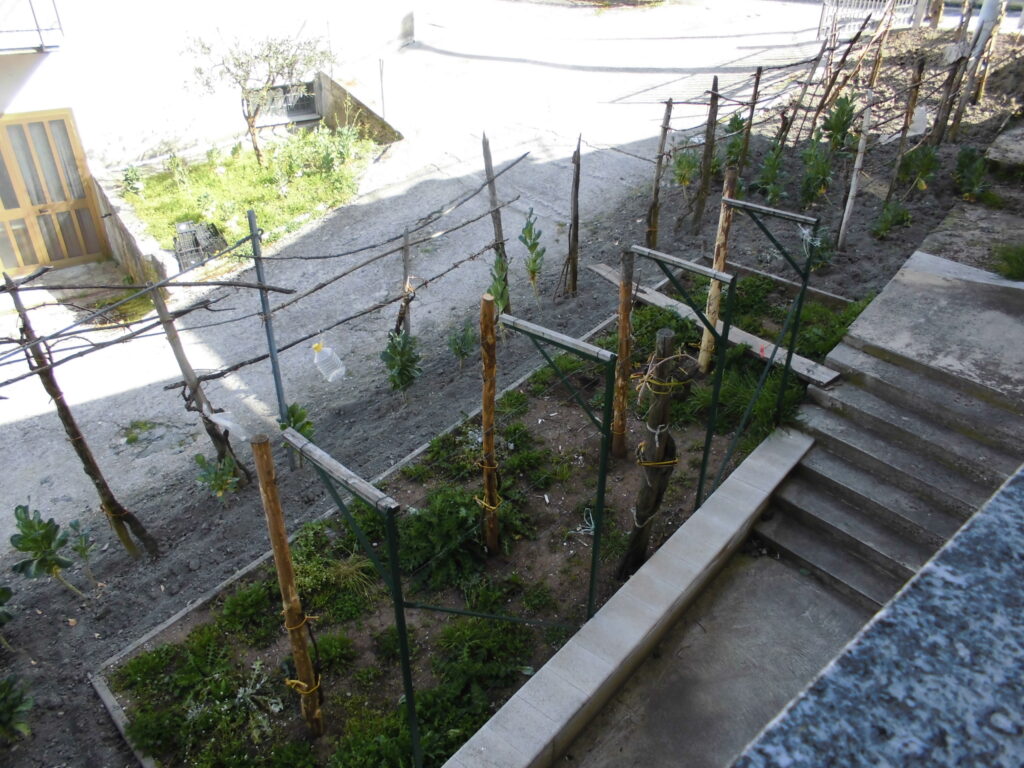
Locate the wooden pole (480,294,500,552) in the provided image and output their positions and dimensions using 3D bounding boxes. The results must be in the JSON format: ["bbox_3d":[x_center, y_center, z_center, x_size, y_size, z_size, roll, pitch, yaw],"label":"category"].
[{"bbox_3d":[-0.139,0.356,5.040,0.080,2.063,0.080,-1,34,-2],"label":"wooden pole"}]

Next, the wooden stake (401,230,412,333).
[{"bbox_3d":[-0.923,-0.611,6.832,0.070,1.610,0.070,-1,33,-8],"label":"wooden stake"}]

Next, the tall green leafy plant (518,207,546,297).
[{"bbox_3d":[0.215,-1.329,8.050,0.290,1.009,0.290,1,29,1],"label":"tall green leafy plant"}]

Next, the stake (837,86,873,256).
[{"bbox_3d":[4.180,-2.539,9.345,0.080,1.957,0.080,-1,28,1],"label":"stake"}]

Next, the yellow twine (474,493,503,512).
[{"bbox_3d":[-0.163,0.821,5.331,0.195,0.085,0.130,-1,34,-2],"label":"yellow twine"}]

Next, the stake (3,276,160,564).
[{"bbox_3d":[-2.678,0.303,4.838,0.130,2.150,0.120,-27,38,-28],"label":"stake"}]

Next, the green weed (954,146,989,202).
[{"bbox_3d":[5.915,-2.697,9.900,0.407,0.711,0.395,19,38,26],"label":"green weed"}]

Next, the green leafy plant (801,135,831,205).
[{"bbox_3d":[3.893,-2.712,9.833,0.380,0.846,0.380,11,31,19],"label":"green leafy plant"}]

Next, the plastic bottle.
[{"bbox_3d":[-1.496,-0.185,6.322,0.170,0.320,0.170,-31,39,-11],"label":"plastic bottle"}]

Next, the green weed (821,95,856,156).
[{"bbox_3d":[5.183,-4.034,12.209,0.480,0.956,0.480,11,31,19],"label":"green weed"}]

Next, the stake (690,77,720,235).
[{"bbox_3d":[2.540,-2.936,10.096,0.100,2.057,0.100,1,28,0],"label":"stake"}]

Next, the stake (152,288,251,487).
[{"bbox_3d":[-2.283,0.087,5.687,0.130,1.816,0.130,-25,40,-20],"label":"stake"}]

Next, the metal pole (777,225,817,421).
[{"bbox_3d":[2.299,-0.437,6.242,0.050,1.757,0.050,21,35,33],"label":"metal pole"}]

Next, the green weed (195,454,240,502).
[{"bbox_3d":[-2.291,0.681,5.963,0.320,0.300,0.320,-13,31,-22],"label":"green weed"}]

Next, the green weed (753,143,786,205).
[{"bbox_3d":[3.542,-2.895,10.579,0.435,0.851,0.422,11,35,16],"label":"green weed"}]

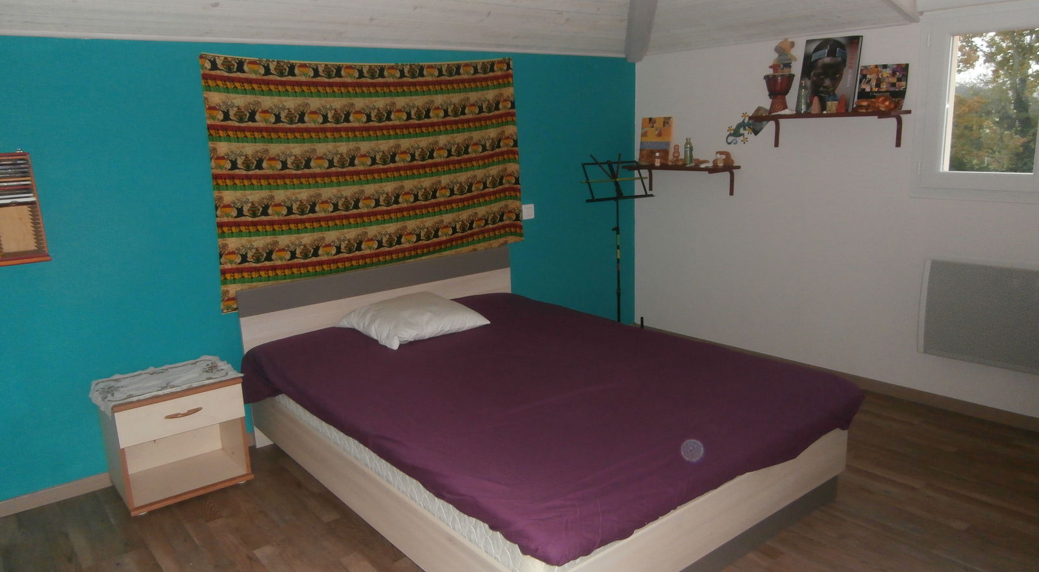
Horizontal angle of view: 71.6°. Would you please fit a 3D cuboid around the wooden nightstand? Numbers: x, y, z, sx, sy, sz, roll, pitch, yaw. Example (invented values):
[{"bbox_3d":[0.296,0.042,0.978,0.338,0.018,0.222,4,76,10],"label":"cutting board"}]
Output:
[{"bbox_3d":[-1.378,0.585,2.892,0.453,0.445,0.385,-12,15,-37],"label":"wooden nightstand"}]

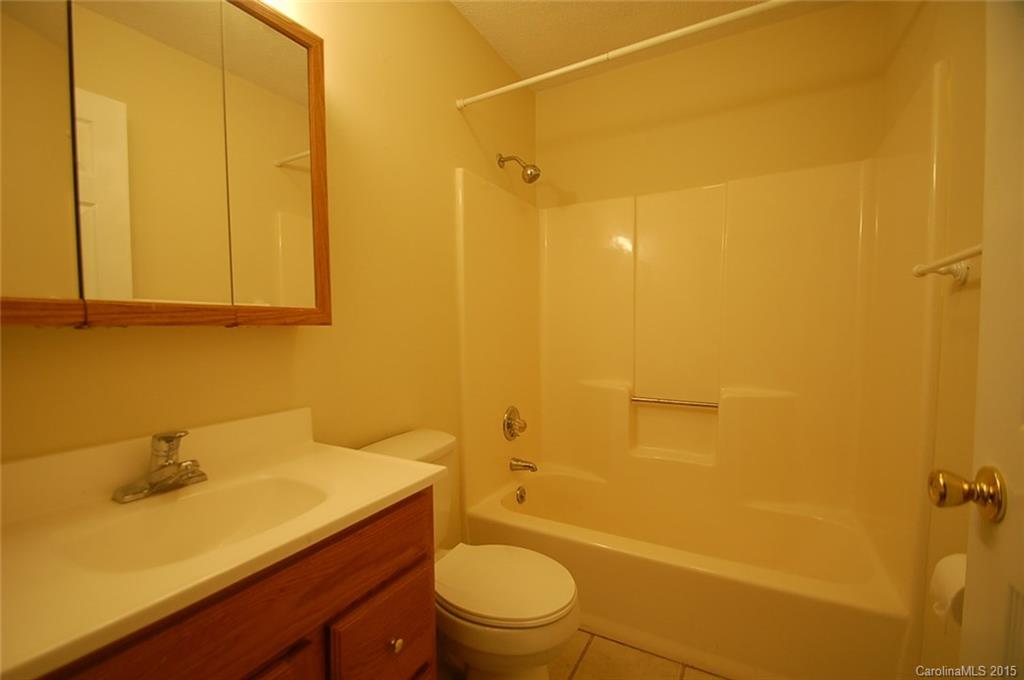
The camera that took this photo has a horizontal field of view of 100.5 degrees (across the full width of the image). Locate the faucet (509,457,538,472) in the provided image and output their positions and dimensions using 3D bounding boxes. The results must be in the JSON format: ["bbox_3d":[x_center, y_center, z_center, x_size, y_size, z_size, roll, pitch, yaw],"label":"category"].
[{"bbox_3d":[0.061,0.633,2.132,0.146,0.062,0.060,1,2,29],"label":"faucet"}]

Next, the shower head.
[{"bbox_3d":[0.038,-0.826,2.056,0.218,0.162,0.088,1,2,29],"label":"shower head"}]

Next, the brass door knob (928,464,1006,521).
[{"bbox_3d":[0.561,0.189,0.530,0.057,0.066,0.066,1,2,29],"label":"brass door knob"}]

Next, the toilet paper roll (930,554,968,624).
[{"bbox_3d":[0.868,0.475,0.790,0.108,0.108,0.103,1,2,29],"label":"toilet paper roll"}]

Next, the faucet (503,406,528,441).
[{"bbox_3d":[0.037,0.425,2.140,0.092,0.168,0.168,1,2,29],"label":"faucet"}]

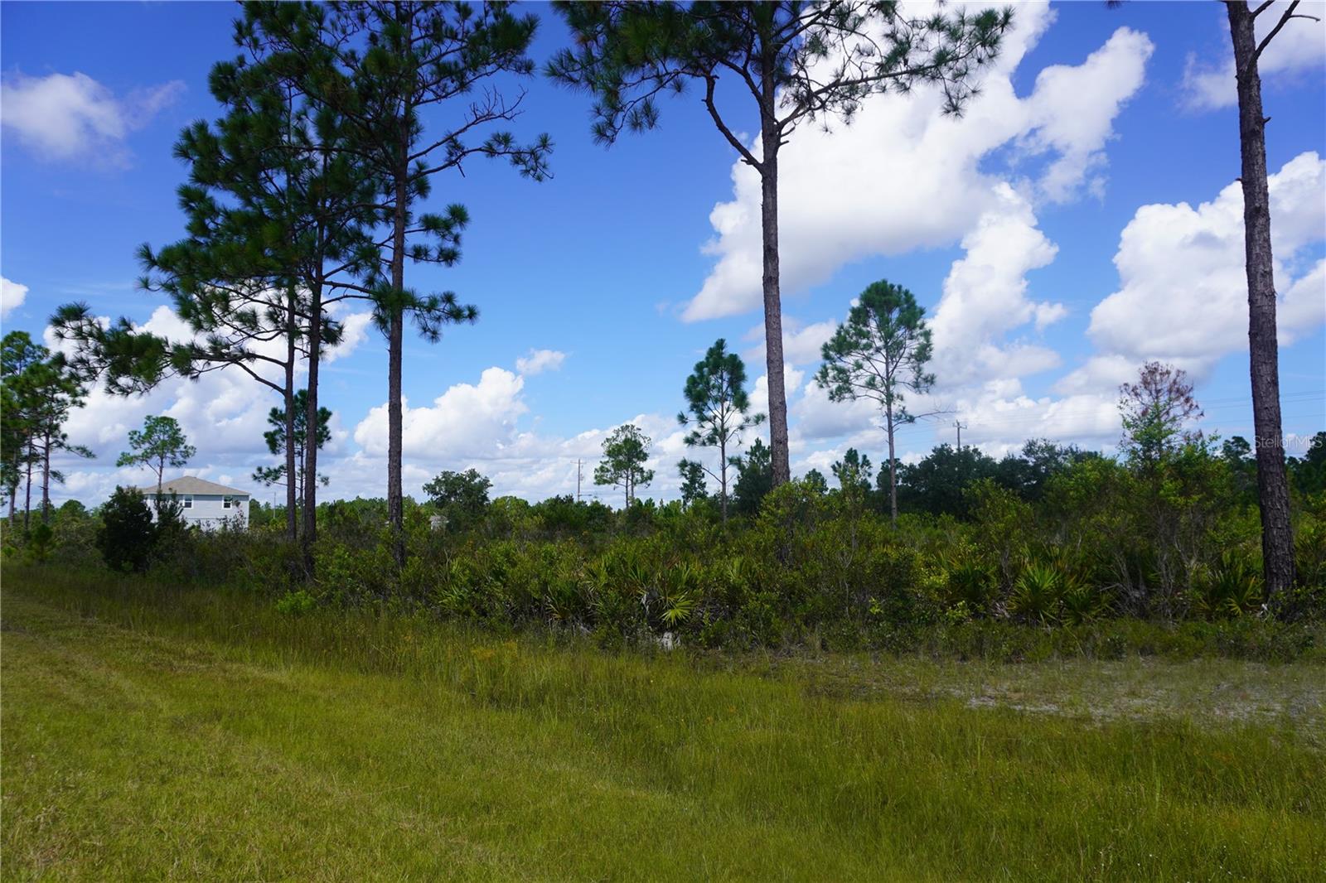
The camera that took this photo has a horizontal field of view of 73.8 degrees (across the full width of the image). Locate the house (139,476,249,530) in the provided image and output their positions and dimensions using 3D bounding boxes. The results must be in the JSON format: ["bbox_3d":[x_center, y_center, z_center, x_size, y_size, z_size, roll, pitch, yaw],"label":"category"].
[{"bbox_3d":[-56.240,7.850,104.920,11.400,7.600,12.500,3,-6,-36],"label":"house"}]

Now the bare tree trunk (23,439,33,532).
[{"bbox_3d":[-33.176,2.640,46.241,0.270,5.520,0.270,3,-6,-36],"label":"bare tree trunk"}]

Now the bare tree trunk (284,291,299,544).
[{"bbox_3d":[-12.149,-0.510,28.846,0.280,9.000,0.280,-2,-4,0],"label":"bare tree trunk"}]

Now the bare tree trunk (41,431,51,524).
[{"bbox_3d":[-32.243,2.315,46.225,0.300,5.740,0.300,2,-5,-35],"label":"bare tree trunk"}]

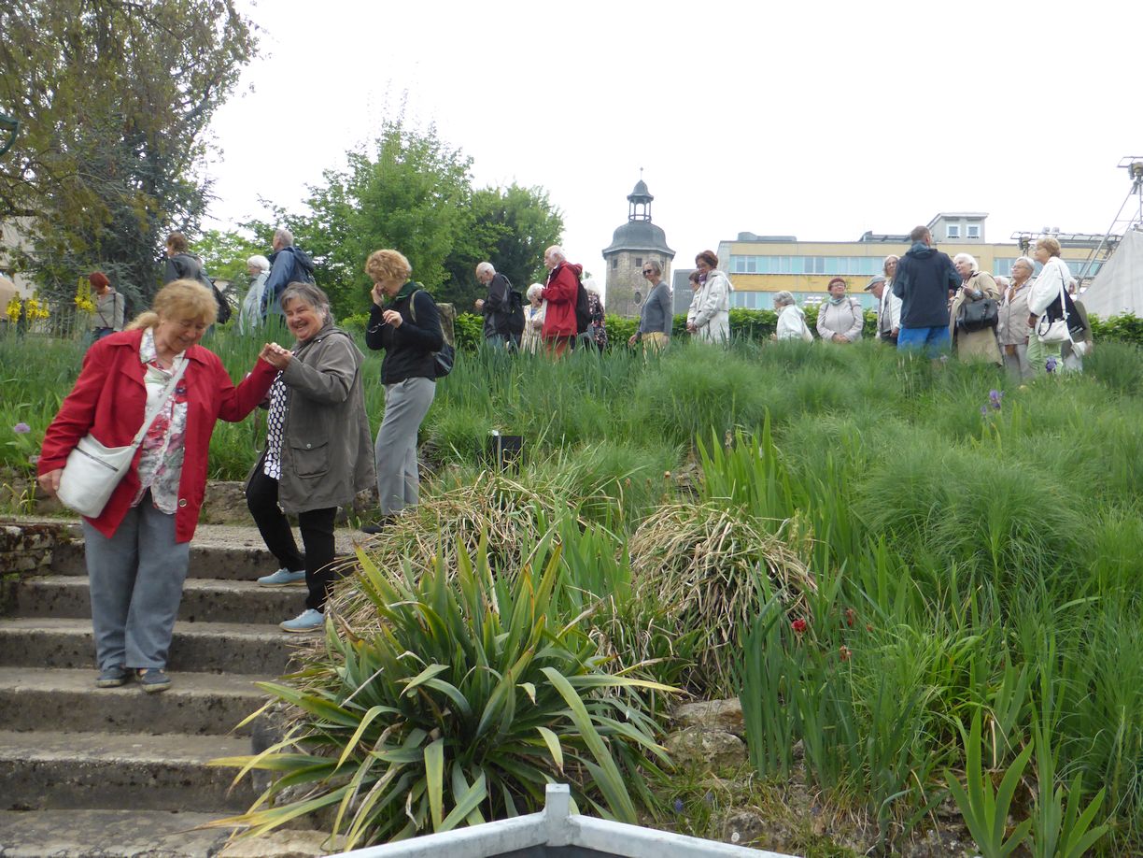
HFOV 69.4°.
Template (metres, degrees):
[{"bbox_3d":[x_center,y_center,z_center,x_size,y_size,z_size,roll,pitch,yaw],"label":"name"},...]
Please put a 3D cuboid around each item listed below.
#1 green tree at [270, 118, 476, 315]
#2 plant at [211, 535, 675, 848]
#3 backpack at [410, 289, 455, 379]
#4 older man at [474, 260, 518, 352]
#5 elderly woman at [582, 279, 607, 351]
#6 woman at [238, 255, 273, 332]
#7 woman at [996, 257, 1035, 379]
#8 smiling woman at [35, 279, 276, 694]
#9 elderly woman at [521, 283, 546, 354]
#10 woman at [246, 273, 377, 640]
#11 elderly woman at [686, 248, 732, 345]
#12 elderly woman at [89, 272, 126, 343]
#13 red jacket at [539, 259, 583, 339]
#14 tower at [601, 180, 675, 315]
[{"bbox_3d":[-4.367,-2.992,17.707,5.000,7.500,5.000,0,-5,12],"label":"green tree"},{"bbox_3d":[-0.380,0.750,2.600,1.320,0.820,1.100,0,-3,0],"label":"plant"},{"bbox_3d":[-0.840,-0.568,5.000,0.200,0.470,0.310,2,-4,-32],"label":"backpack"},{"bbox_3d":[-0.809,-0.979,8.950,0.520,1.700,0.500,0,-3,-7],"label":"older man"},{"bbox_3d":[0.226,-0.905,9.253,0.470,1.570,0.360,2,-4,-27],"label":"elderly woman"},{"bbox_3d":[-3.402,-1.059,8.738,0.380,1.580,0.480,1,-4,3],"label":"woman"},{"bbox_3d":[4.258,-0.850,7.853,0.380,1.600,0.480,2,-4,-28],"label":"woman"},{"bbox_3d":[-1.605,0.216,3.203,0.820,1.600,0.480,2,-4,-25],"label":"smiling woman"},{"bbox_3d":[-0.434,-0.851,9.140,0.480,1.540,0.380,1,-4,-6],"label":"elderly woman"},{"bbox_3d":[-1.186,0.124,3.703,0.580,1.570,0.520,3,-4,-40],"label":"woman"},{"bbox_3d":[1.451,-1.046,8.536,0.420,1.640,0.500,3,-5,-30],"label":"elderly woman"},{"bbox_3d":[-5.246,-0.990,9.240,0.480,1.550,0.360,0,-5,14],"label":"elderly woman"},{"bbox_3d":[-0.111,-1.340,8.550,0.440,0.800,0.560,2,-5,-12],"label":"red jacket"},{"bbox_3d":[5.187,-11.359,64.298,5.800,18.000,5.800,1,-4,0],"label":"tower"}]

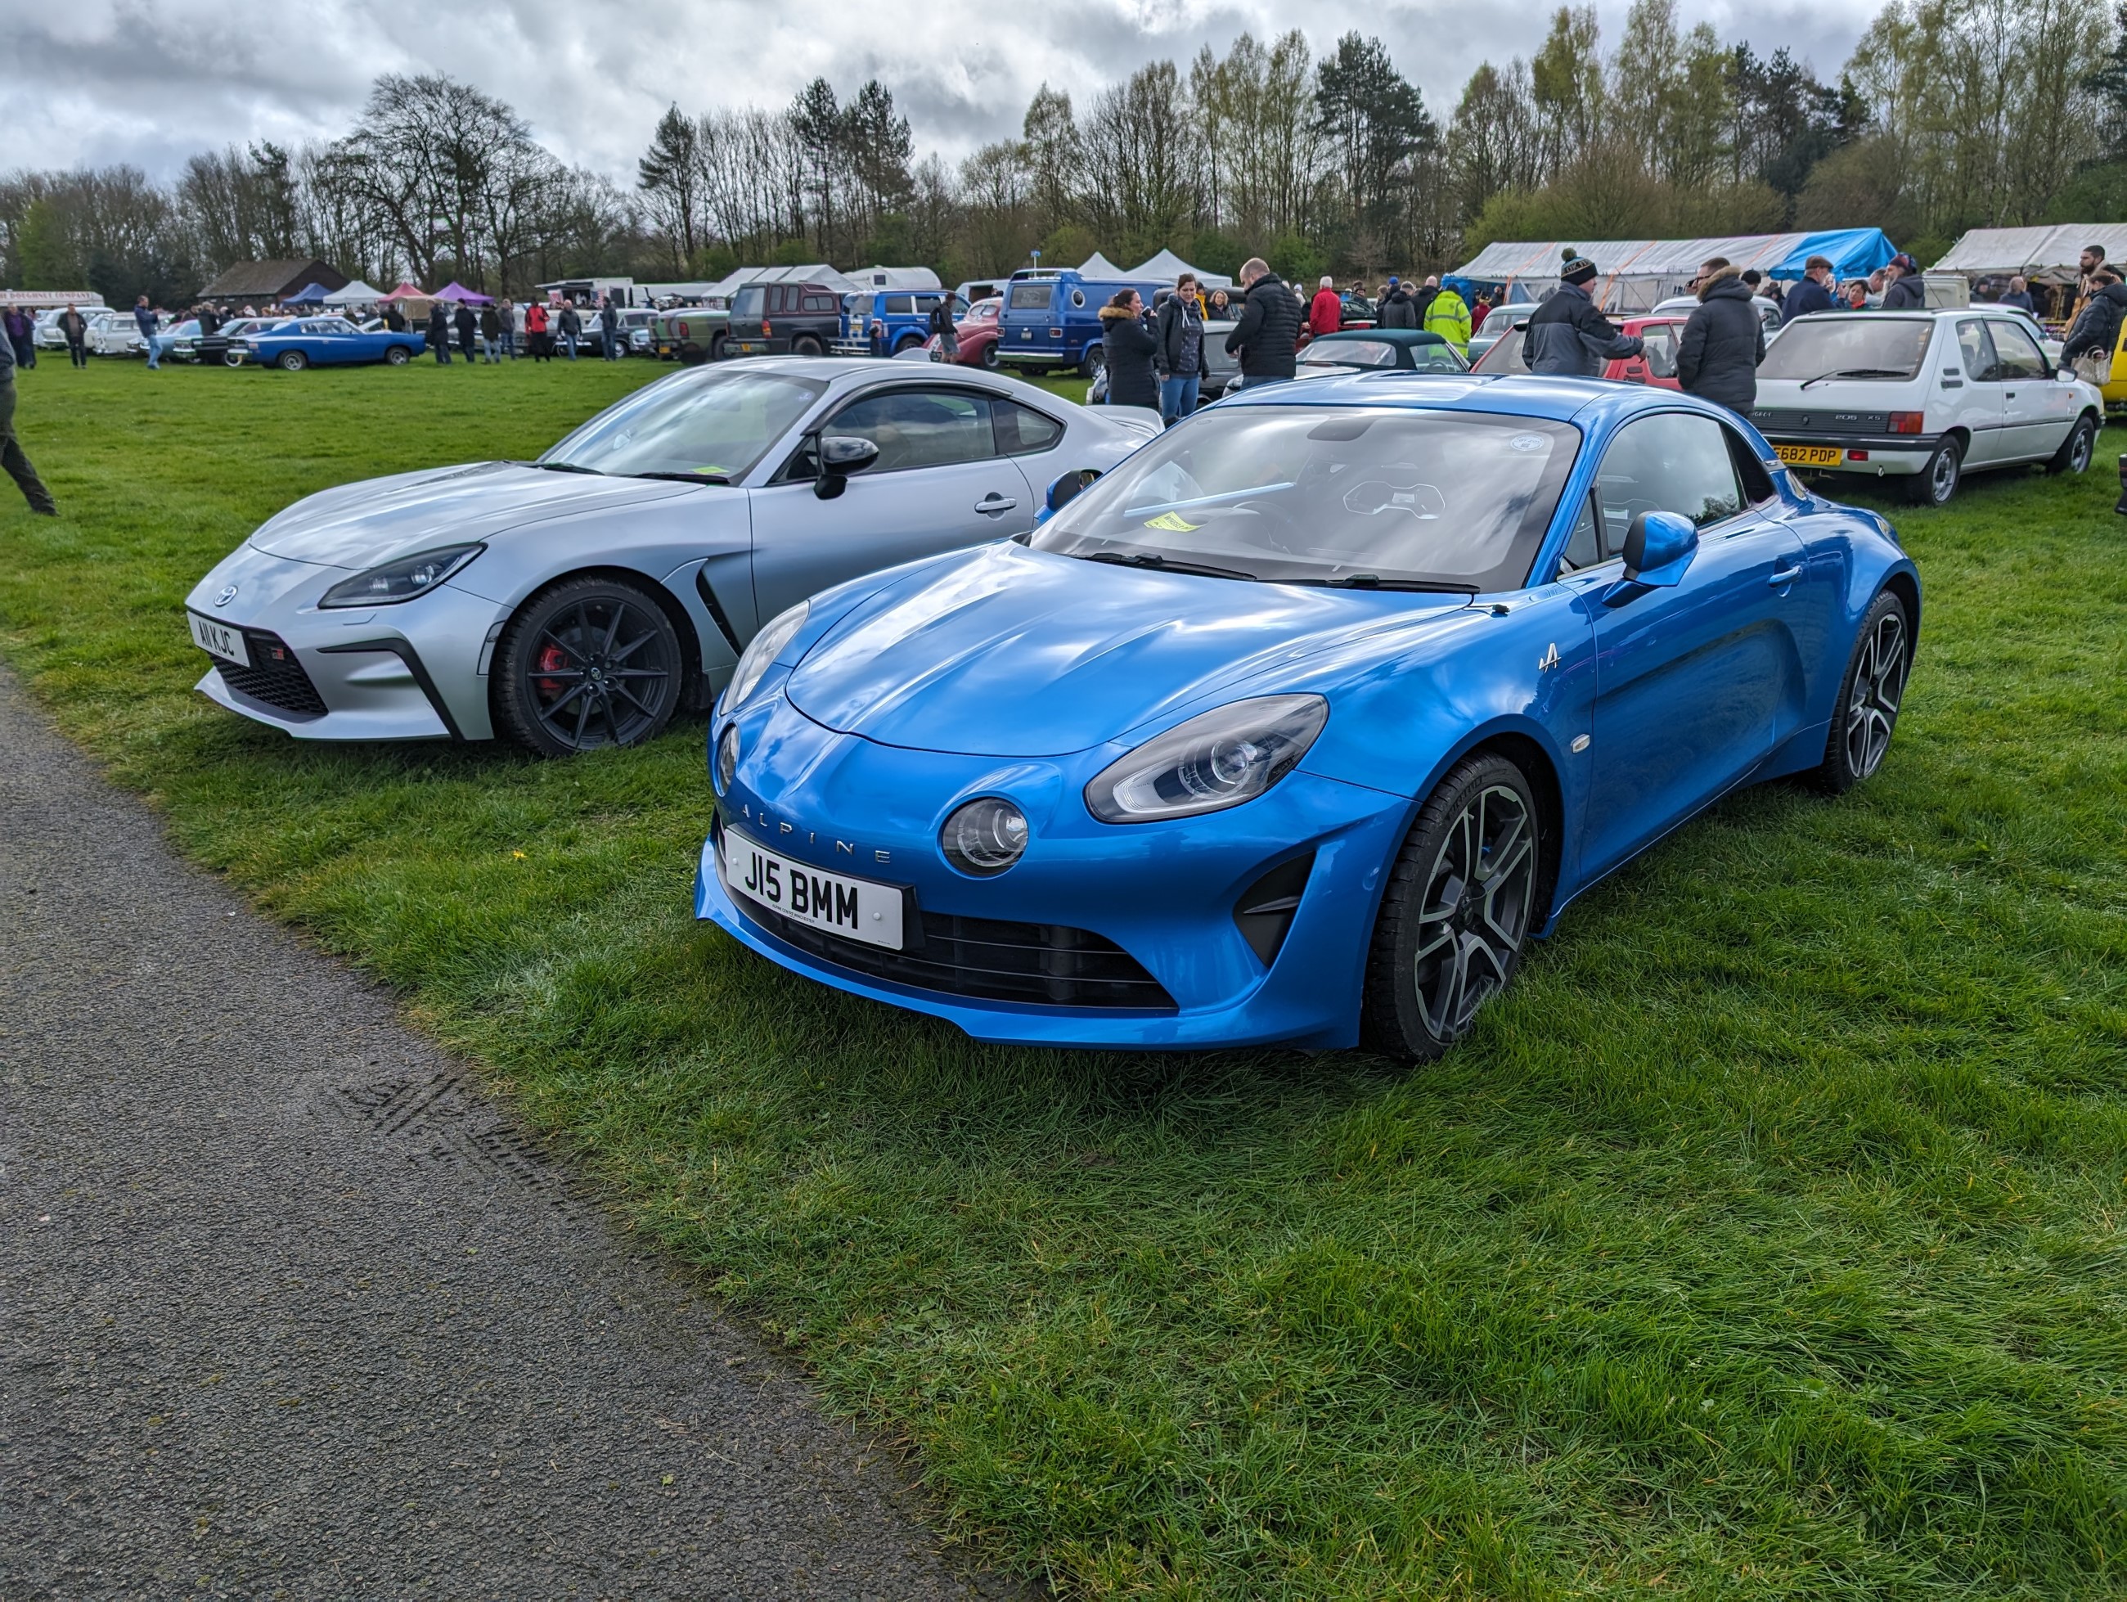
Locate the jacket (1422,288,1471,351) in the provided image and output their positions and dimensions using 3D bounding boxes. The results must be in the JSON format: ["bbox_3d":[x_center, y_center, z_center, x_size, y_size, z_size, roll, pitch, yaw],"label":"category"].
[{"bbox_3d":[4.671,-5.849,18.129,0.620,0.820,0.360,4,19,12],"label":"jacket"}]

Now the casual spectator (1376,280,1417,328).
[{"bbox_3d":[5.149,-7.017,22.563,0.540,1.740,0.360,1,18,3],"label":"casual spectator"}]

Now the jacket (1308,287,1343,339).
[{"bbox_3d":[4.004,-7.388,22.410,0.530,0.730,0.350,0,18,2],"label":"jacket"}]

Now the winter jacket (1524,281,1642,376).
[{"bbox_3d":[3.819,-3.397,10.860,0.580,0.780,0.620,-10,21,-25],"label":"winter jacket"}]

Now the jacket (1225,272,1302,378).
[{"bbox_3d":[1.549,-3.682,11.423,0.530,0.740,0.410,-17,25,-40],"label":"jacket"}]

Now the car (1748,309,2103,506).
[{"bbox_3d":[6.724,-3.095,11.488,3.710,1.370,1.580,-14,23,-36],"label":"car"}]

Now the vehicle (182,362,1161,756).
[{"bbox_3d":[-1.249,-1.170,6.154,1.800,1.300,4.265,15,22,42],"label":"vehicle"}]

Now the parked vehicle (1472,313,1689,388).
[{"bbox_3d":[5.720,-3.994,14.406,3.700,1.360,1.570,-14,23,-34],"label":"parked vehicle"}]

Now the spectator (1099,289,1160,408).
[{"bbox_3d":[0.566,-3.561,12.717,0.440,1.600,0.480,-7,20,-20],"label":"spectator"}]

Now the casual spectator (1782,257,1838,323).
[{"bbox_3d":[6.698,-4.008,13.487,0.380,1.820,0.520,-8,20,-23],"label":"casual spectator"}]

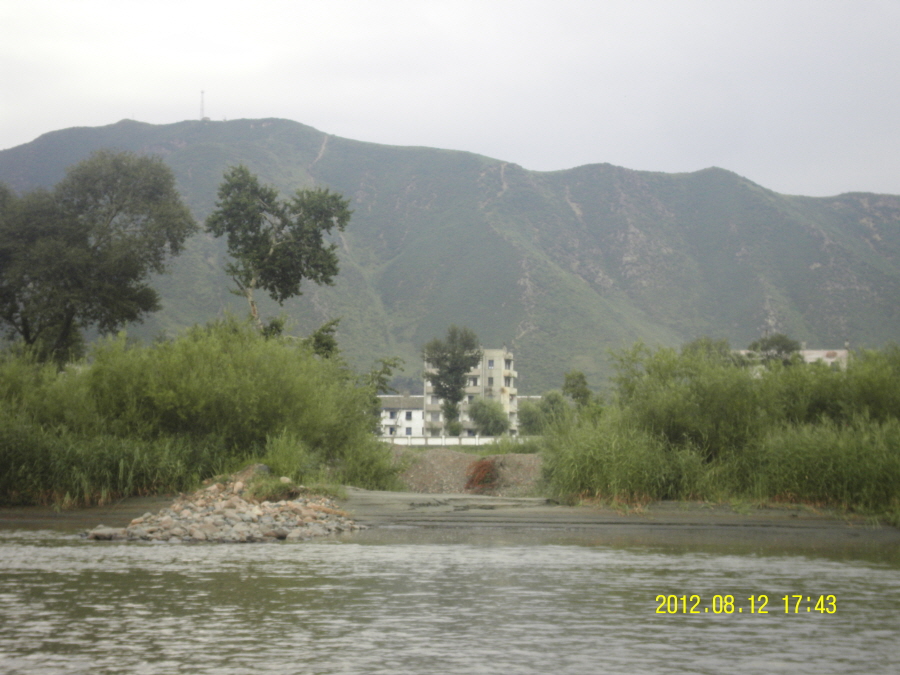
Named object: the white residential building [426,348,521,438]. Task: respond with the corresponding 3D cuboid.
[{"bbox_3d":[3.442,9.486,333.000,14.600,15.700,12.000,0,-3,5],"label":"white residential building"}]

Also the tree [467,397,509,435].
[{"bbox_3d":[5.925,12.525,312.000,6.300,7.400,6.300,0,-3,0],"label":"tree"}]

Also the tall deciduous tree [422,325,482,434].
[{"bbox_3d":[0.375,7.125,312.000,9.000,18.000,9.000,0,-3,0],"label":"tall deciduous tree"}]

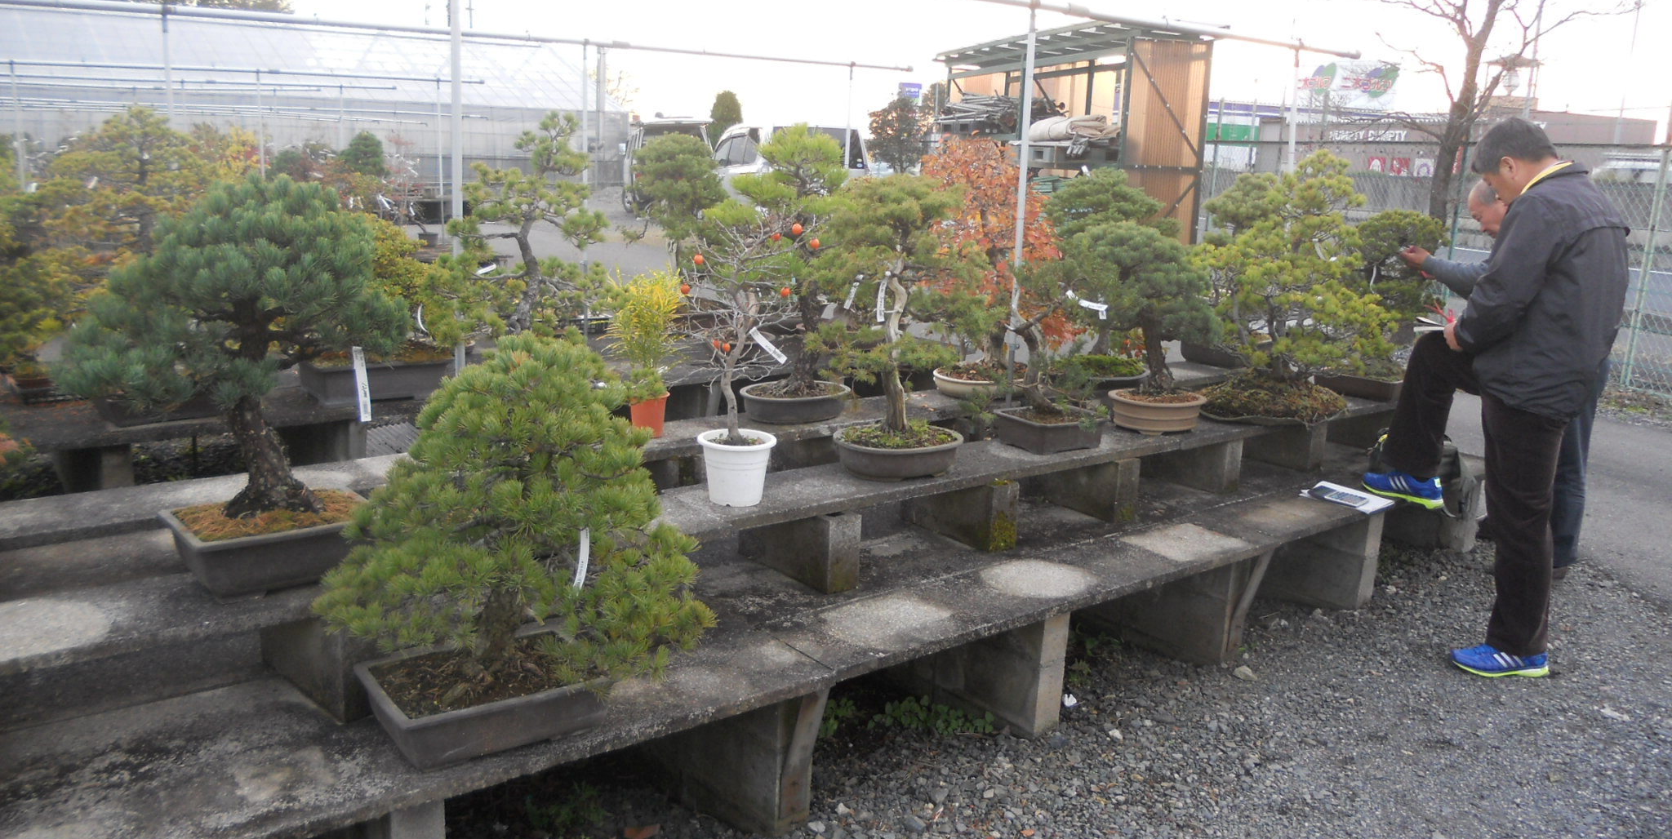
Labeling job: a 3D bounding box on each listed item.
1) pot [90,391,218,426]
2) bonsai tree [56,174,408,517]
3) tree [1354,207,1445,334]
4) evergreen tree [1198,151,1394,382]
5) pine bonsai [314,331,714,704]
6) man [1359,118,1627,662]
[{"bbox_3d":[-1.934,-0.043,3.748,0.330,0.085,0.220,-7,15,-40],"label":"pot"},{"bbox_3d":[-1.180,-0.137,2.564,0.660,0.668,0.600,-8,16,-38],"label":"bonsai tree"},{"bbox_3d":[2.269,-0.534,5.288,0.420,0.637,0.400,-8,16,-38],"label":"tree"},{"bbox_3d":[1.625,-0.536,4.630,0.700,0.820,0.600,-7,15,-40],"label":"evergreen tree"},{"bbox_3d":[-0.590,0.173,2.380,0.700,0.660,0.630,-7,15,-40],"label":"pine bonsai"},{"bbox_3d":[2.101,-0.065,4.127,0.740,1.698,0.540,8,14,25],"label":"man"}]

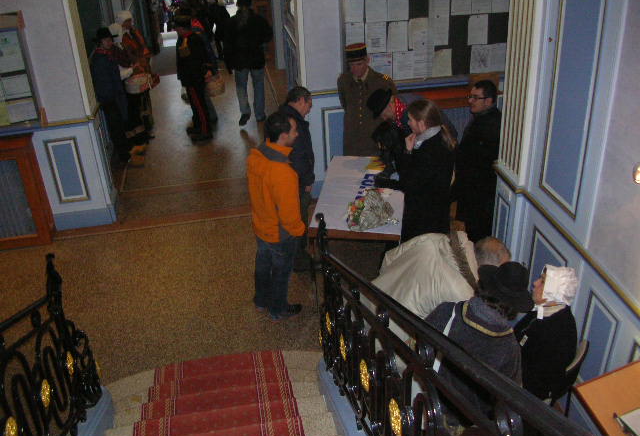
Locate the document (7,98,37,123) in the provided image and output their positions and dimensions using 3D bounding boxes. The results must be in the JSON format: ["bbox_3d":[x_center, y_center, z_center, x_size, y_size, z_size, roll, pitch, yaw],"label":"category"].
[{"bbox_3d":[-2.842,-1.005,6.179,0.255,0.175,0.010,-7,29,-6],"label":"document"}]

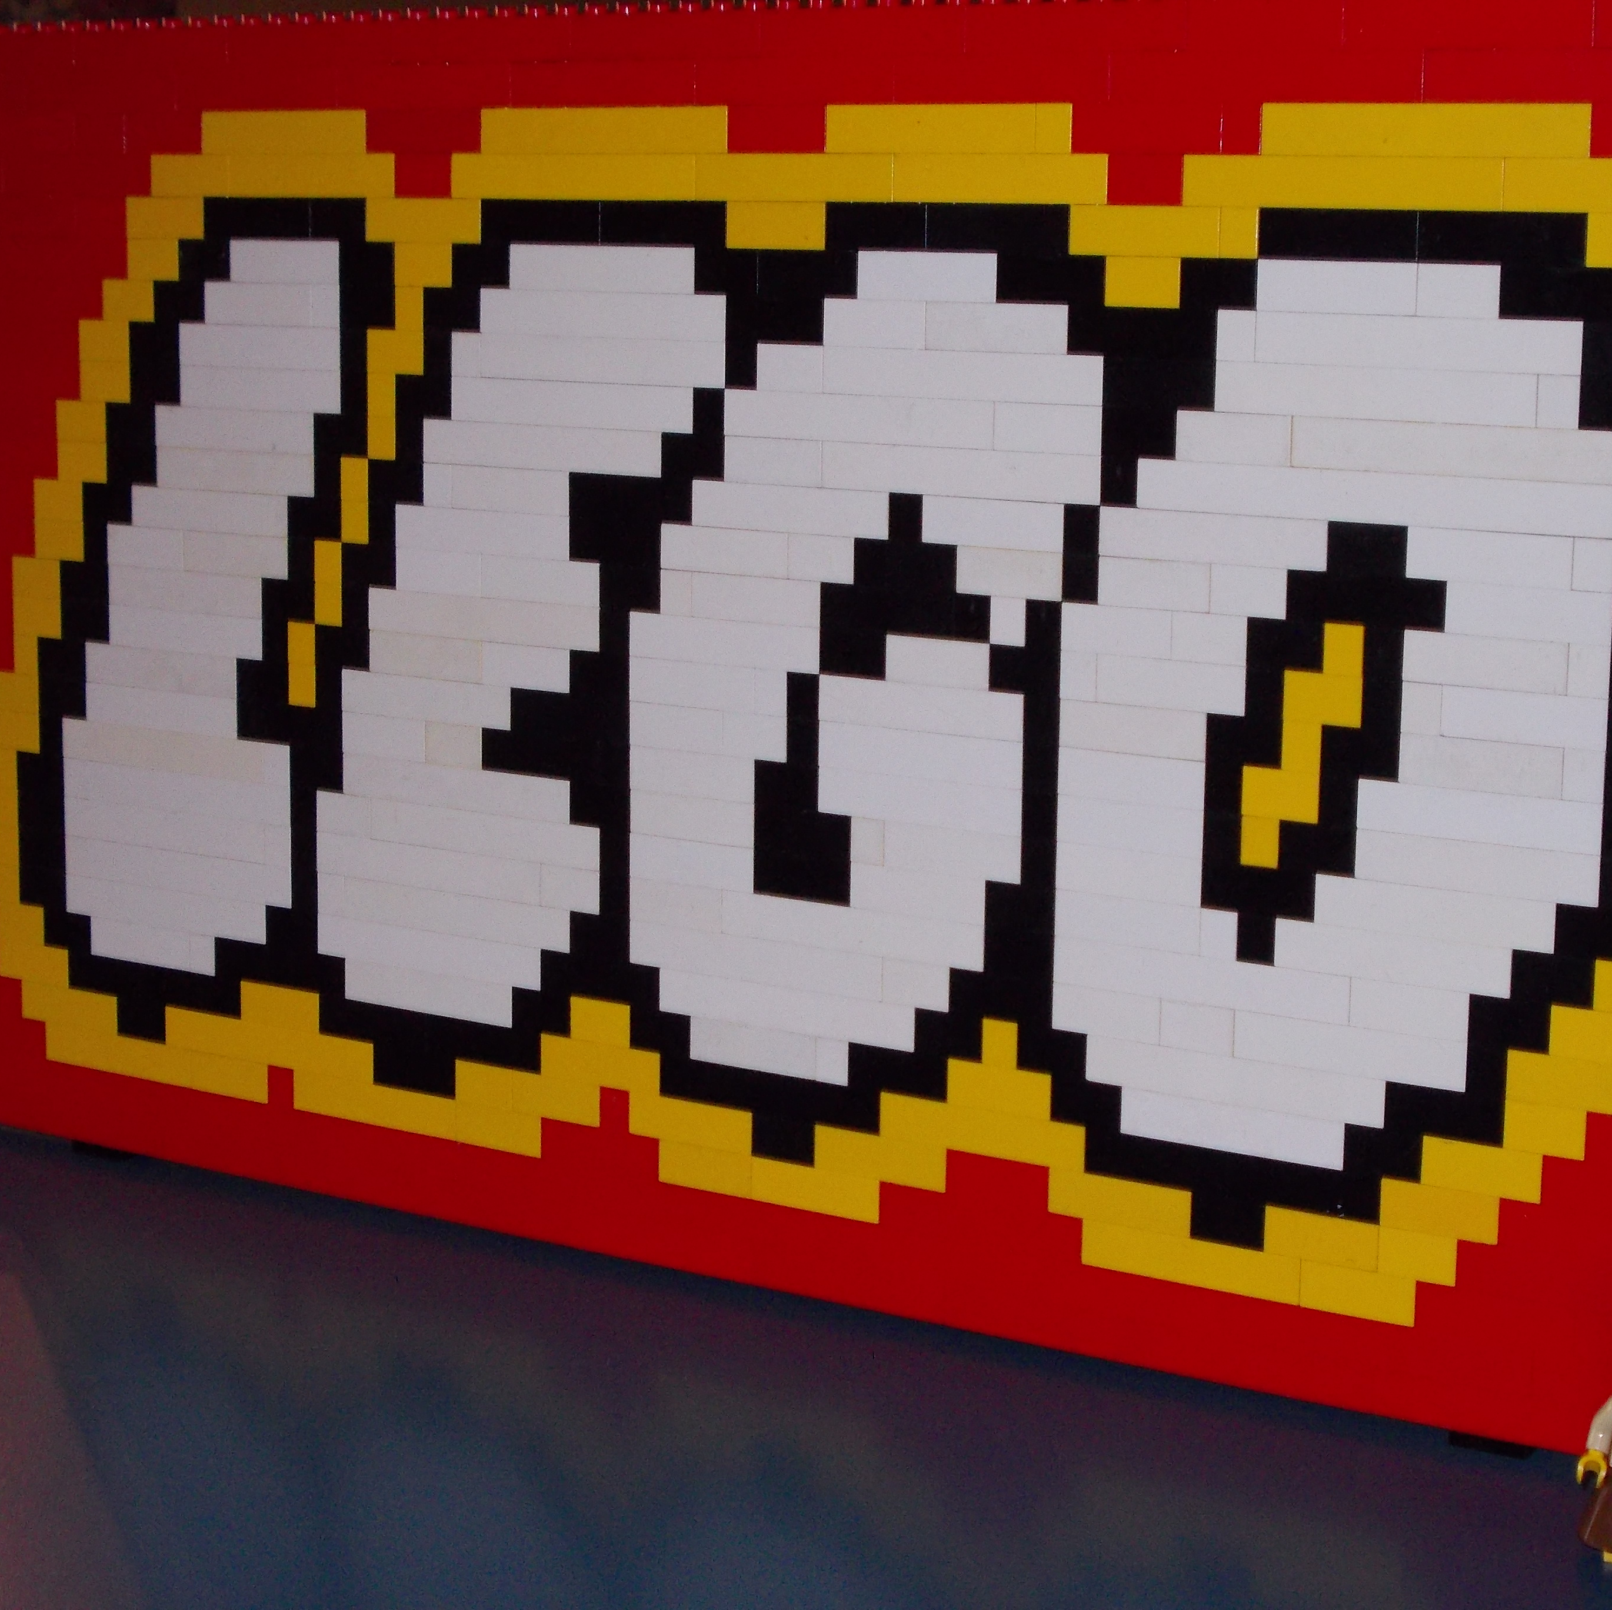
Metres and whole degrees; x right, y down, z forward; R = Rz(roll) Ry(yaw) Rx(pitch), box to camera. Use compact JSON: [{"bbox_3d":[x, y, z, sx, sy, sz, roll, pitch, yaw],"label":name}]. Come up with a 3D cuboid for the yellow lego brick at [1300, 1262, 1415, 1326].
[{"bbox_3d":[0.110,0.095,0.620,0.024,0.010,0.008,7,13,31],"label":"yellow lego brick"}]

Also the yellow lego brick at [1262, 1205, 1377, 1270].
[{"bbox_3d":[0.102,0.084,0.617,0.024,0.010,0.008,7,12,31],"label":"yellow lego brick"}]

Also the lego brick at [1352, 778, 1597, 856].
[{"bbox_3d":[0.127,0.001,0.592,0.048,0.010,0.008,7,12,31],"label":"lego brick"}]

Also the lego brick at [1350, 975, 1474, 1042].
[{"bbox_3d":[0.116,0.038,0.601,0.024,0.010,0.008,7,12,31],"label":"lego brick"}]

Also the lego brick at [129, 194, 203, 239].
[{"bbox_3d":[-0.146,-0.136,0.732,0.024,0.010,0.008,7,12,31],"label":"lego brick"}]

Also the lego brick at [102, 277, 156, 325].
[{"bbox_3d":[-0.157,-0.119,0.748,0.016,0.010,0.008,7,12,31],"label":"lego brick"}]

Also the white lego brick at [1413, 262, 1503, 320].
[{"bbox_3d":[0.121,-0.094,0.579,0.016,0.010,0.008,7,12,31],"label":"white lego brick"}]

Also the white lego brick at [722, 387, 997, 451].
[{"bbox_3d":[0.012,-0.079,0.646,0.064,0.010,0.008,7,12,31],"label":"white lego brick"}]

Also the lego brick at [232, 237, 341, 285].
[{"bbox_3d":[-0.116,-0.124,0.720,0.032,0.010,0.008,7,12,31],"label":"lego brick"}]

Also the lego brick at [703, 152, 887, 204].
[{"bbox_3d":[-0.001,-0.128,0.645,0.048,0.010,0.008,7,12,31],"label":"lego brick"}]

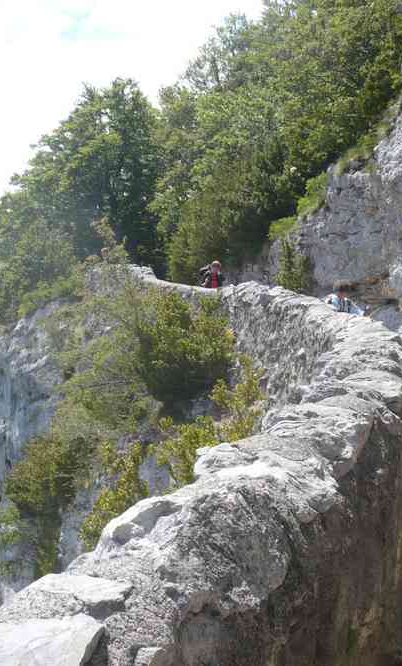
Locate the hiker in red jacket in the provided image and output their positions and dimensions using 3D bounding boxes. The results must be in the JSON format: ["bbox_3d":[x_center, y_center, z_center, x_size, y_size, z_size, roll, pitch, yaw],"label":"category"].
[{"bbox_3d":[0.274,-0.776,20.500,0.550,1.720,0.500,1,-3,-27],"label":"hiker in red jacket"}]

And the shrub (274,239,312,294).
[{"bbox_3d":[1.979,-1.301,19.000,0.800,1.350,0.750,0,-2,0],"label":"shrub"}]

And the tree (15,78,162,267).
[{"bbox_3d":[-4.511,-6.034,36.000,6.000,8.400,5.600,0,-2,0],"label":"tree"}]

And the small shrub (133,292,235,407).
[{"bbox_3d":[-0.257,0.257,14.000,1.600,1.750,1.500,0,-2,0],"label":"small shrub"}]

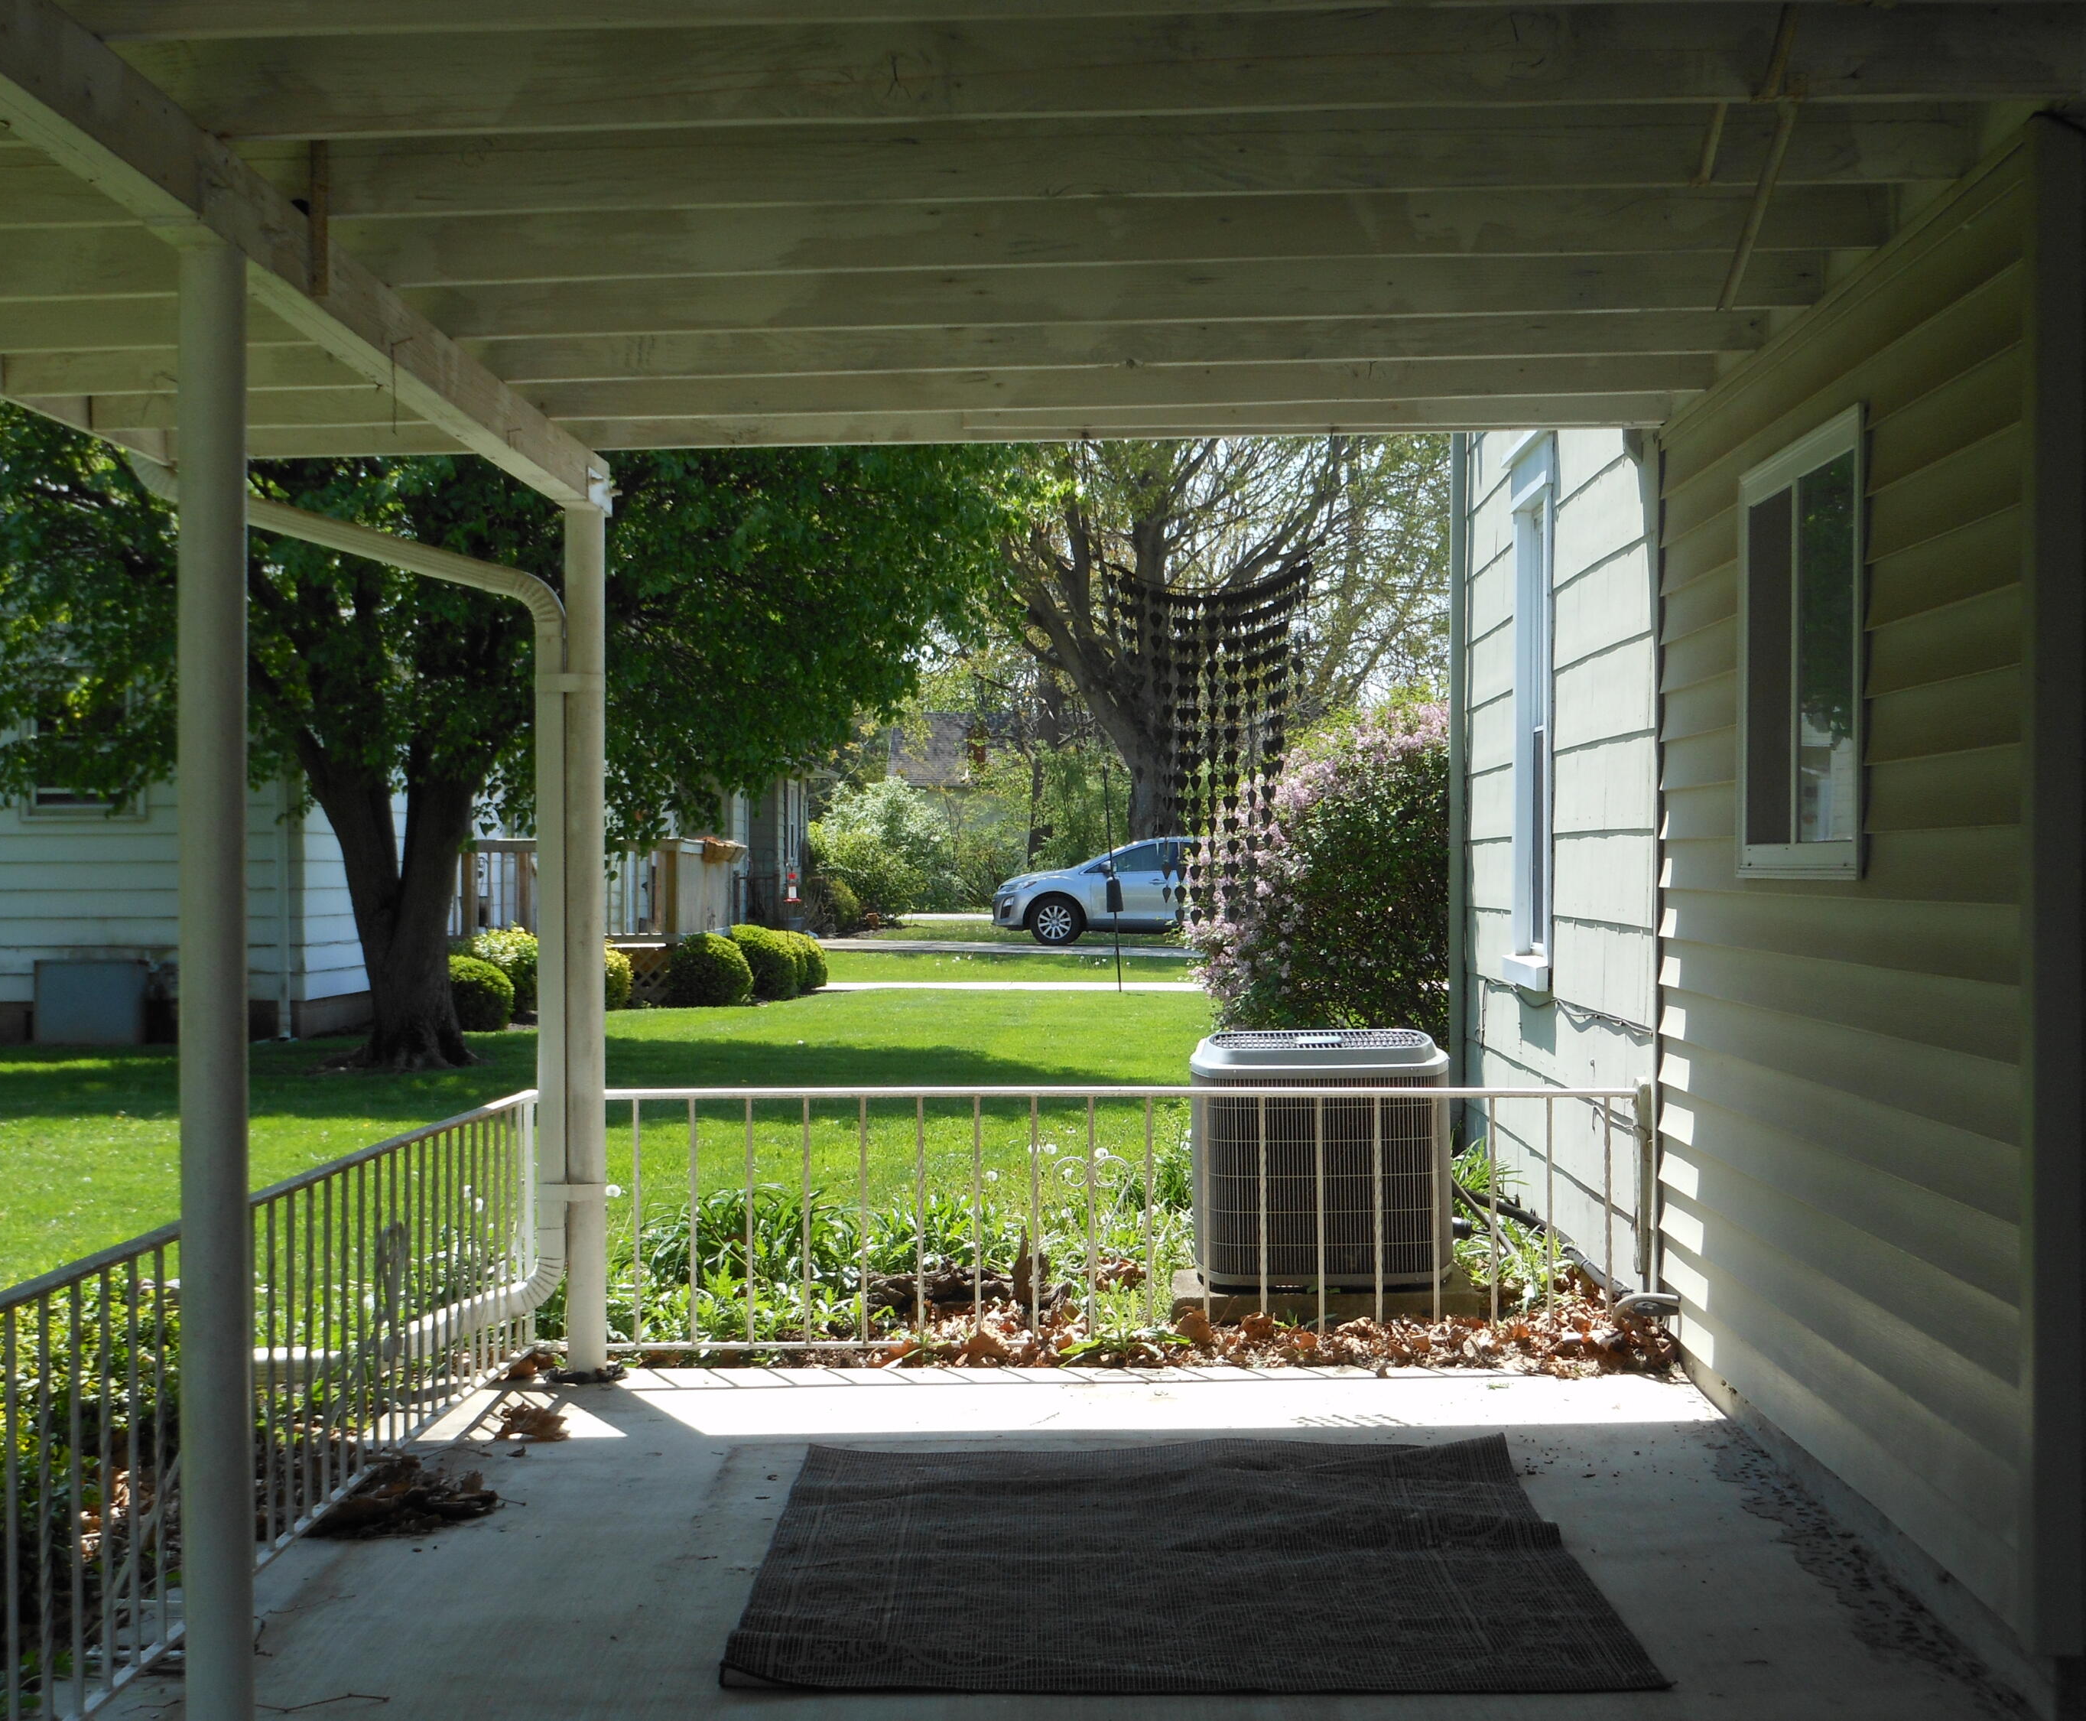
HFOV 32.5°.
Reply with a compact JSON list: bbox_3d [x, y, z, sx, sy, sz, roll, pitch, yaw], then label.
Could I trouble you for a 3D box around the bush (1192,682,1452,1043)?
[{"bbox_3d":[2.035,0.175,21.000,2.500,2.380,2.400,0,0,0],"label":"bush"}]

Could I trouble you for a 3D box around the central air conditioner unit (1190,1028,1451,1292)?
[{"bbox_3d":[0.835,0.886,10.850,0.770,0.740,0.770,0,0,1],"label":"central air conditioner unit"}]

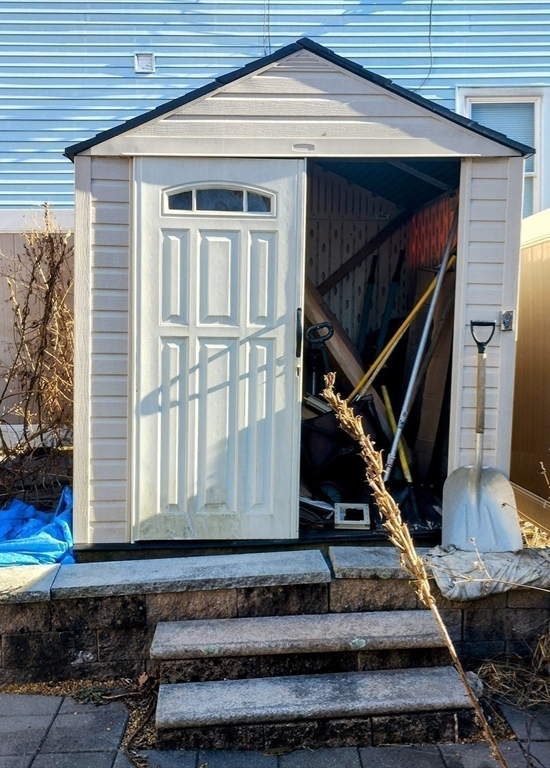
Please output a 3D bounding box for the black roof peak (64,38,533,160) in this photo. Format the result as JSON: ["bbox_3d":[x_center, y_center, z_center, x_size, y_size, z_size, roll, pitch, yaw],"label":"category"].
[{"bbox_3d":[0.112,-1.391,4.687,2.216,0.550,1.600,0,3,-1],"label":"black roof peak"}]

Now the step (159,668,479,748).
[{"bbox_3d":[0.146,1.262,3.274,1.210,0.145,0.320,-1,3,-7],"label":"step"}]

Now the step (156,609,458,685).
[{"bbox_3d":[0.091,1.106,3.490,1.210,0.145,0.320,-1,3,-7],"label":"step"}]

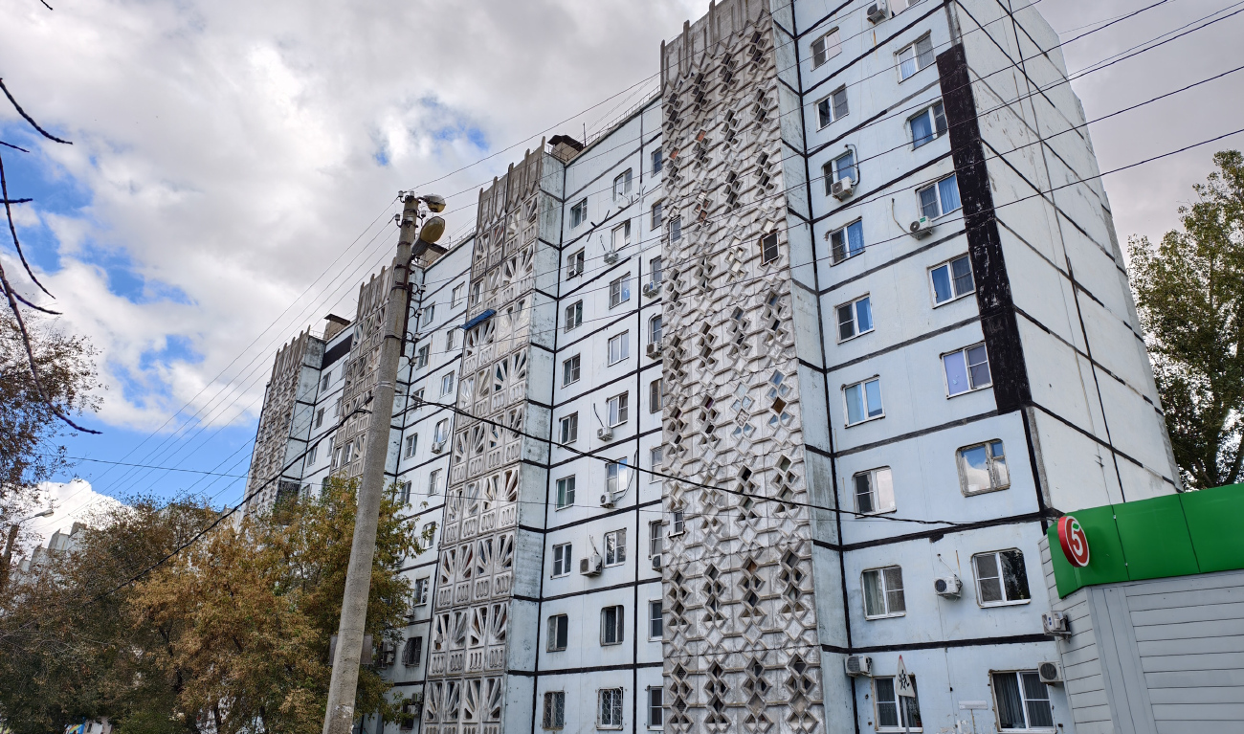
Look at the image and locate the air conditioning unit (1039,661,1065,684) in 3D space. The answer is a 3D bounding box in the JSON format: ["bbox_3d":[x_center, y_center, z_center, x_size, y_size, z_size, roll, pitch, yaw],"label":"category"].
[{"bbox_3d":[9.829,6.875,18.606,0.310,0.440,0.700,21,-31,-37],"label":"air conditioning unit"}]

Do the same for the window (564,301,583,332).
[{"bbox_3d":[-2.175,-2.345,38.145,0.150,1.300,1.250,21,-31,-37],"label":"window"}]

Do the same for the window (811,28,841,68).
[{"bbox_3d":[7.614,-11.841,30.849,0.150,1.200,1.283,21,-31,-37],"label":"window"}]

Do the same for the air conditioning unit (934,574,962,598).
[{"bbox_3d":[8.573,5.761,21.743,0.270,0.420,0.620,21,-31,-37],"label":"air conditioning unit"}]

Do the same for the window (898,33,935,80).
[{"bbox_3d":[10.014,-10.594,28.269,0.150,1.396,1.355,21,-31,-37],"label":"window"}]

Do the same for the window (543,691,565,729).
[{"bbox_3d":[-2.512,12.968,31.242,0.150,1.300,1.220,21,-31,-37],"label":"window"}]

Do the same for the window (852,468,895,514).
[{"bbox_3d":[7.472,3.724,24.564,0.150,1.364,1.297,21,-31,-37],"label":"window"}]

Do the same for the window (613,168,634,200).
[{"bbox_3d":[0.108,-8.411,38.203,0.150,1.300,1.220,21,-31,-37],"label":"window"}]

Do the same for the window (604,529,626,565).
[{"bbox_3d":[-0.216,6.895,31.285,0.150,1.300,1.210,21,-31,-37],"label":"window"}]

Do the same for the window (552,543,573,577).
[{"bbox_3d":[-2.551,8.182,34.858,0.150,1.382,1.273,21,-31,-37],"label":"window"}]

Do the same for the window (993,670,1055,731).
[{"bbox_3d":[9.373,7.805,19.305,0.150,1.337,1.287,21,-31,-37],"label":"window"}]

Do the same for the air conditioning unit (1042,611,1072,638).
[{"bbox_3d":[9.900,5.855,18.871,0.290,0.470,0.660,-2,-25,8],"label":"air conditioning unit"}]

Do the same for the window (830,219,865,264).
[{"bbox_3d":[7.463,-4.129,27.366,0.150,1.233,1.277,21,-31,-37],"label":"window"}]

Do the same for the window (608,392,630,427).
[{"bbox_3d":[-0.109,1.793,33.592,0.150,1.300,1.210,21,-31,-37],"label":"window"}]

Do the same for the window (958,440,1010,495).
[{"bbox_3d":[9.458,2.651,21.652,0.150,1.274,1.240,21,-31,-37],"label":"window"}]

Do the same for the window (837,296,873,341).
[{"bbox_3d":[7.571,-1.577,26.980,0.150,1.344,1.308,21,-31,-37],"label":"window"}]

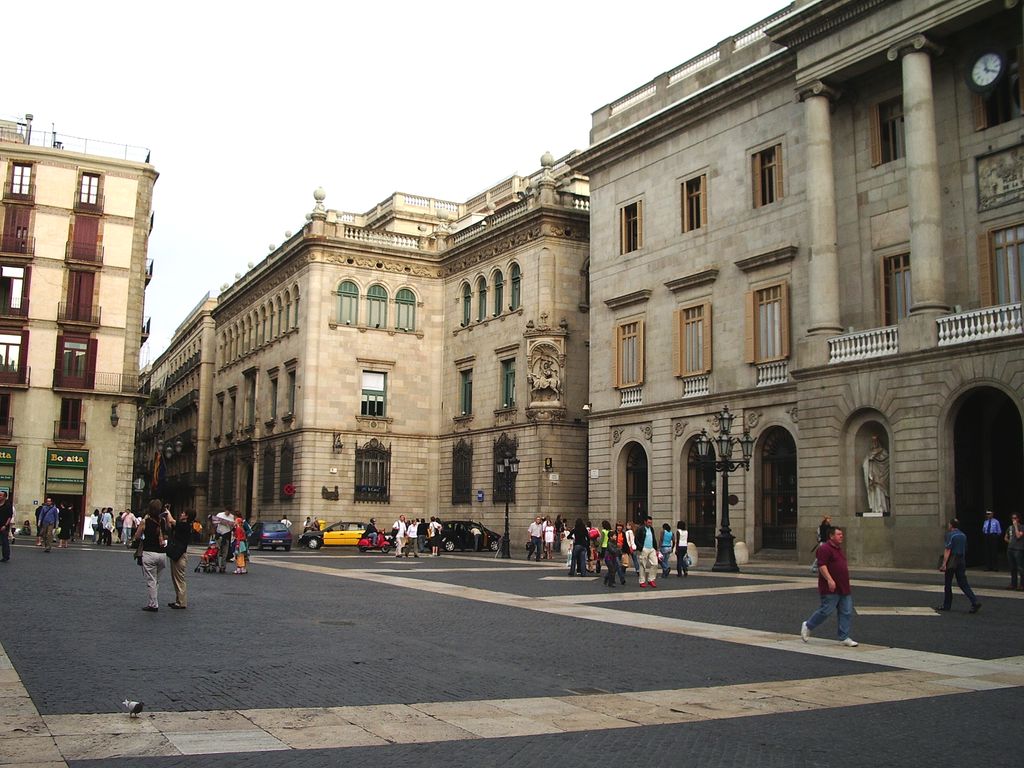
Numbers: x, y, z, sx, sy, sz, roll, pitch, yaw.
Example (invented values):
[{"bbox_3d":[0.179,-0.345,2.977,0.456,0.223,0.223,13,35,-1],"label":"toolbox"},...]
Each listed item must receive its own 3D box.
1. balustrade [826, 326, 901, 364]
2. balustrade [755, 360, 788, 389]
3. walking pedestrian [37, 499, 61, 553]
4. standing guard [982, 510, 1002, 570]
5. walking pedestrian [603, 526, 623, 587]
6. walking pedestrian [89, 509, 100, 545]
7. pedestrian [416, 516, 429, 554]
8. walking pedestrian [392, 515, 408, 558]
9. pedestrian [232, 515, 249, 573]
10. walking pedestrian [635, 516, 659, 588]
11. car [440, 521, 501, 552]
[{"bbox_3d":[12.173,-1.295,35.807,0.300,0.940,2.910,6,-10,-32],"label":"balustrade"},{"bbox_3d":[9.986,-0.364,39.692,0.250,0.800,1.650,6,-9,-30],"label":"balustrade"},{"bbox_3d":[-15.475,4.727,34.728,0.600,1.760,0.480,3,-9,-17],"label":"walking pedestrian"},{"bbox_3d":[14.293,4.672,30.931,0.540,1.800,0.360,-6,-11,39],"label":"standing guard"},{"bbox_3d":[2.600,4.527,26.907,0.500,1.500,0.470,-4,-9,28],"label":"walking pedestrian"},{"bbox_3d":[-19.308,6.629,48.000,0.480,1.650,0.380,-1,-9,15],"label":"walking pedestrian"},{"bbox_3d":[-4.145,7.097,48.500,0.520,1.720,0.380,1,-8,0],"label":"pedestrian"},{"bbox_3d":[-4.523,6.186,42.000,0.550,1.760,0.450,7,-10,-35],"label":"walking pedestrian"},{"bbox_3d":[-7.604,4.523,29.000,0.440,1.600,0.330,-2,-9,20],"label":"pedestrian"},{"bbox_3d":[3.521,4.346,26.829,0.620,1.770,0.500,2,-8,-10],"label":"walking pedestrian"},{"bbox_3d":[-2.386,7.899,53.700,4.300,1.560,1.800,5,-9,-28],"label":"car"}]

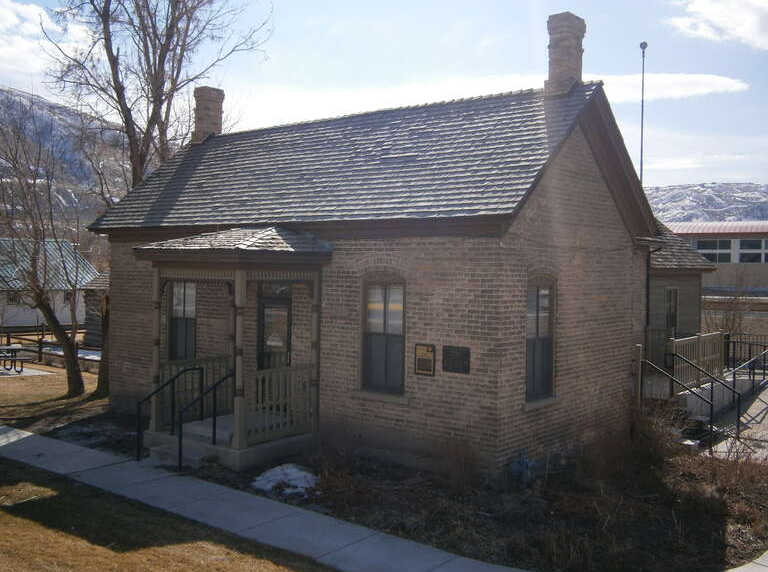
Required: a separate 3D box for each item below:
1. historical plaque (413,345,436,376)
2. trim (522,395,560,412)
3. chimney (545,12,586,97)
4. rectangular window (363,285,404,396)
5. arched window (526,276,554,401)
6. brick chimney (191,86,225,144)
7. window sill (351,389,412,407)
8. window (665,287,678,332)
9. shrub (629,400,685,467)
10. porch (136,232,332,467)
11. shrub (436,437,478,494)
[{"bbox_3d":[0.597,1.081,11.665,0.379,0.459,0.035,2,2,39],"label":"historical plaque"},{"bbox_3d":[2.302,1.733,11.844,0.150,0.118,1.146,2,2,39],"label":"trim"},{"bbox_3d":[2.892,-3.624,12.750,0.412,1.273,0.630,2,2,39],"label":"chimney"},{"bbox_3d":[-0.017,0.769,12.284,0.851,1.754,0.100,2,2,39],"label":"rectangular window"},{"bbox_3d":[2.370,0.799,11.975,0.100,1.824,0.916,2,2,39],"label":"arched window"},{"bbox_3d":[-4.051,-3.863,18.325,0.520,1.268,0.554,2,2,39],"label":"brick chimney"},{"bbox_3d":[-0.033,1.709,12.239,1.164,0.122,0.150,2,2,39],"label":"window sill"},{"bbox_3d":[7.391,0.714,20.451,0.100,1.377,0.992,2,2,39],"label":"window"},{"bbox_3d":[4.479,2.432,13.080,0.820,0.880,0.800,2,2,39],"label":"shrub"},{"bbox_3d":[-2.491,0.873,12.876,2.540,3.725,2.038,2,2,39],"label":"porch"},{"bbox_3d":[0.939,2.292,10.200,0.530,0.700,0.490,1,2,5],"label":"shrub"}]

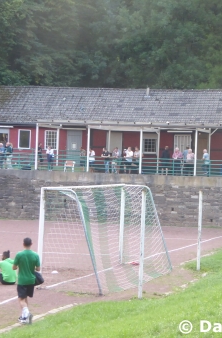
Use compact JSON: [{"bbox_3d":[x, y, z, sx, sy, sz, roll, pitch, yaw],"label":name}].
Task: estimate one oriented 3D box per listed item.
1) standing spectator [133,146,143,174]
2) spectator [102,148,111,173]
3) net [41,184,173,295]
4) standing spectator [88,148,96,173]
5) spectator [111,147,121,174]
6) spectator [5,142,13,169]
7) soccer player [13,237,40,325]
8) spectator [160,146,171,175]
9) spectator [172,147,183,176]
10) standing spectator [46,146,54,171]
[{"bbox_3d":[1.697,-0.535,65.800,0.550,1.748,0.400,2,0,6],"label":"standing spectator"},{"bbox_3d":[-0.274,-0.411,60.004,0.520,1.620,0.450,2,0,18],"label":"spectator"},{"bbox_3d":[0.101,1.774,28.761,1.750,2.560,7.500,2,0,17],"label":"net"},{"bbox_3d":[-1.215,-0.546,66.400,0.530,1.609,0.400,1,-1,24],"label":"standing spectator"},{"bbox_3d":[0.341,-0.553,66.100,0.550,1.685,0.420,1,-1,24],"label":"spectator"},{"bbox_3d":[-6.691,-0.868,67.600,0.420,1.724,0.520,2,-1,-30],"label":"spectator"},{"bbox_3d":[-1.686,2.222,20.504,0.560,1.740,0.480,2,0,-2],"label":"soccer player"},{"bbox_3d":[3.197,-0.468,60.504,0.520,1.750,0.420,2,0,37],"label":"spectator"},{"bbox_3d":[3.895,-0.425,60.004,0.550,1.720,0.420,2,0,6],"label":"spectator"},{"bbox_3d":[-3.574,-0.567,60.504,0.500,1.600,0.400,2,0,6],"label":"standing spectator"}]

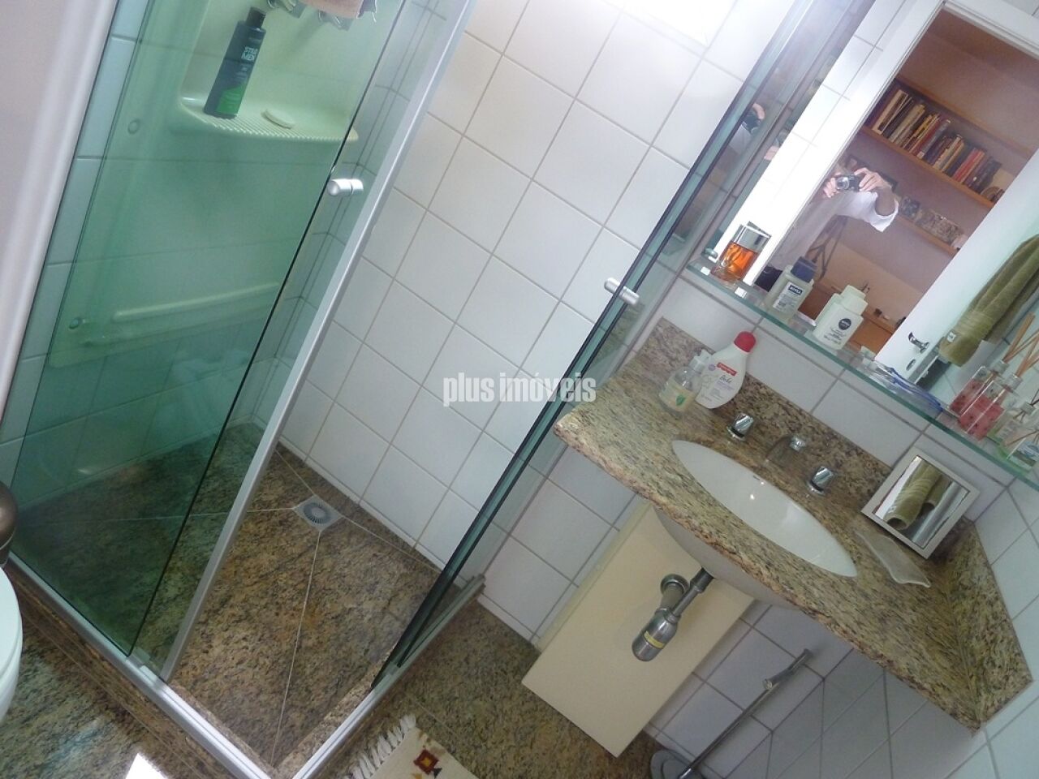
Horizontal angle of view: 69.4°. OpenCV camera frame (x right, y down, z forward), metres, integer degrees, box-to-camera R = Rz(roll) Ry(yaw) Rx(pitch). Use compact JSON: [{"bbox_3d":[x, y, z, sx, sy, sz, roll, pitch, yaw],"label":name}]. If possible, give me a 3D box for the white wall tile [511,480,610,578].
[{"bbox_3d":[0.102,0.353,1.886,0.197,0.195,0.010,36,23,11],"label":"white wall tile"}]

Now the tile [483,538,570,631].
[{"bbox_3d":[0.008,0.509,1.961,0.197,0.195,0.010,36,23,11],"label":"tile"}]

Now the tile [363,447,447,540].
[{"bbox_3d":[-0.317,0.288,2.080,0.200,0.200,0.010,36,23,11],"label":"tile"}]

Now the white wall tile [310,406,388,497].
[{"bbox_3d":[-0.471,0.167,2.076,0.197,0.195,0.010,36,23,11],"label":"white wall tile"}]

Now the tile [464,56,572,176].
[{"bbox_3d":[-0.002,-0.628,1.739,0.200,0.200,0.010,36,23,11],"label":"tile"}]

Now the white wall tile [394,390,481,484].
[{"bbox_3d":[-0.216,0.126,1.972,0.198,0.198,0.010,35,23,11],"label":"white wall tile"}]

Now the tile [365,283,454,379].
[{"bbox_3d":[-0.283,-0.144,1.933,0.198,0.198,0.010,35,23,11],"label":"tile"}]

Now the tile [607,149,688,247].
[{"bbox_3d":[0.317,-0.387,1.626,0.197,0.195,0.010,36,23,11],"label":"tile"}]

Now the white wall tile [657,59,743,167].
[{"bbox_3d":[0.419,-0.555,1.584,0.200,0.200,0.010,36,23,11],"label":"white wall tile"}]

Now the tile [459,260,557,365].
[{"bbox_3d":[-0.030,-0.192,1.852,0.200,0.200,0.010,36,23,11],"label":"tile"}]

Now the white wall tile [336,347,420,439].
[{"bbox_3d":[-0.377,0.011,2.002,0.197,0.195,0.010,36,23,11],"label":"white wall tile"}]

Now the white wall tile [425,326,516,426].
[{"bbox_3d":[-0.123,-0.031,1.897,0.198,0.198,0.010,35,23,11],"label":"white wall tile"}]

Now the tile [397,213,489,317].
[{"bbox_3d":[-0.194,-0.308,1.891,0.200,0.200,0.010,36,23,11],"label":"tile"}]

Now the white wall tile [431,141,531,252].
[{"bbox_3d":[-0.098,-0.468,1.815,0.200,0.200,0.010,36,23,11],"label":"white wall tile"}]

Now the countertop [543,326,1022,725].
[{"bbox_3d":[0.482,0.165,1.365,0.748,0.132,0.604,35,23,11],"label":"countertop"}]

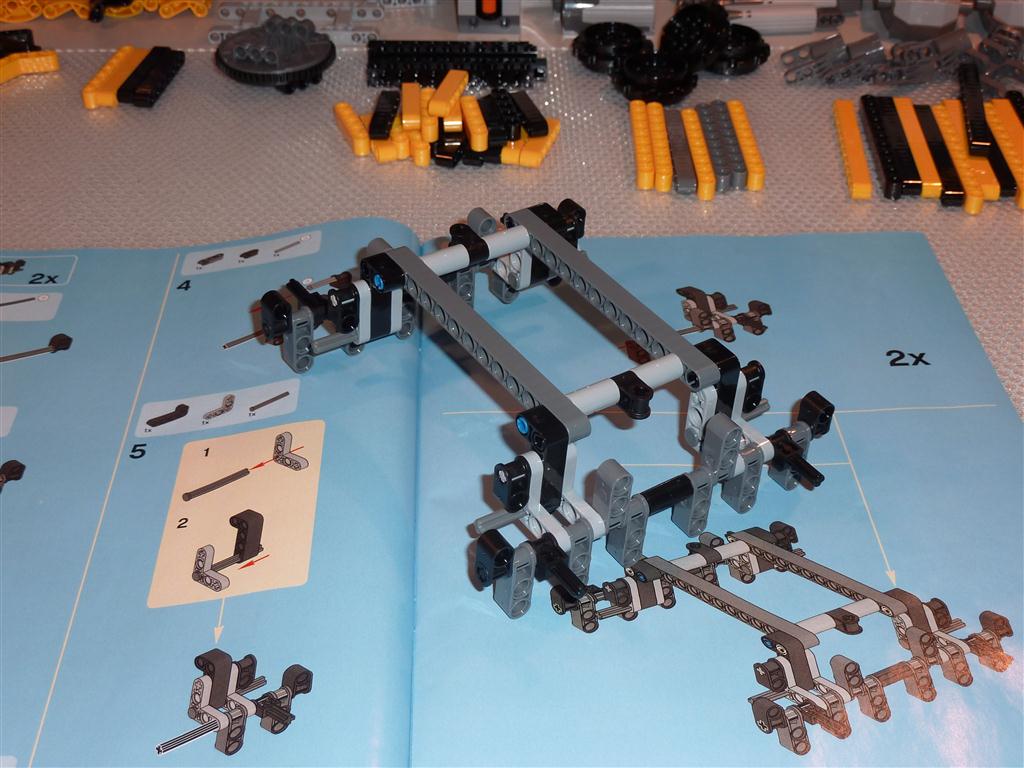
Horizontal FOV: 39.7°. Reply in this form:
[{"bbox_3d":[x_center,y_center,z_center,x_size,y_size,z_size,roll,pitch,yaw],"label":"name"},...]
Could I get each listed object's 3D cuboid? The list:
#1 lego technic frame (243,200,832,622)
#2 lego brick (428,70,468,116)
[{"bbox_3d":[0.008,-0.005,0.451,0.129,0.048,0.168,-20,45,-28],"label":"lego technic frame"},{"bbox_3d":[-0.027,-0.133,0.645,0.008,0.007,0.040,6,34,10],"label":"lego brick"}]

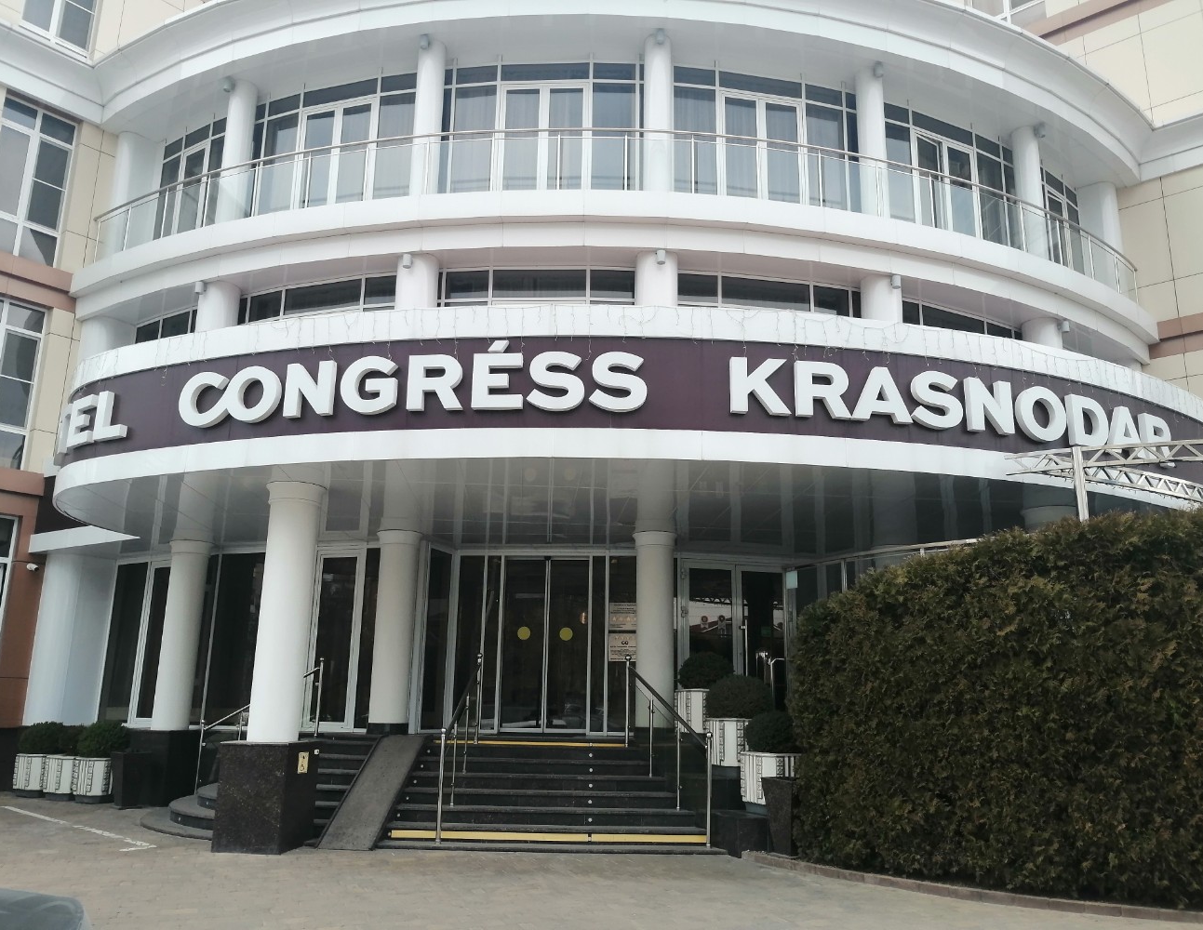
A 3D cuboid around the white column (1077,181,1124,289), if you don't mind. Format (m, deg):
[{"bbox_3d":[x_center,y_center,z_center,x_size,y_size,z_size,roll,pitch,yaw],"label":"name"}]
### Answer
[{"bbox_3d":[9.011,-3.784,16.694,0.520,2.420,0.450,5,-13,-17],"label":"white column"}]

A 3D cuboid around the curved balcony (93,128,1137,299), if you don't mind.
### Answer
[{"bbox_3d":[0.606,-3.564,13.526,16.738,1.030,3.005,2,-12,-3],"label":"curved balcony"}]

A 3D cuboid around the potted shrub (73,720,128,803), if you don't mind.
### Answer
[{"bbox_3d":[-6.492,3.830,12.043,0.660,1.020,0.660,7,-14,-26],"label":"potted shrub"}]

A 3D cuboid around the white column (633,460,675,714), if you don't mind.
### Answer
[{"bbox_3d":[0.722,2.010,12.565,0.550,2.920,0.550,1,-13,2],"label":"white column"}]

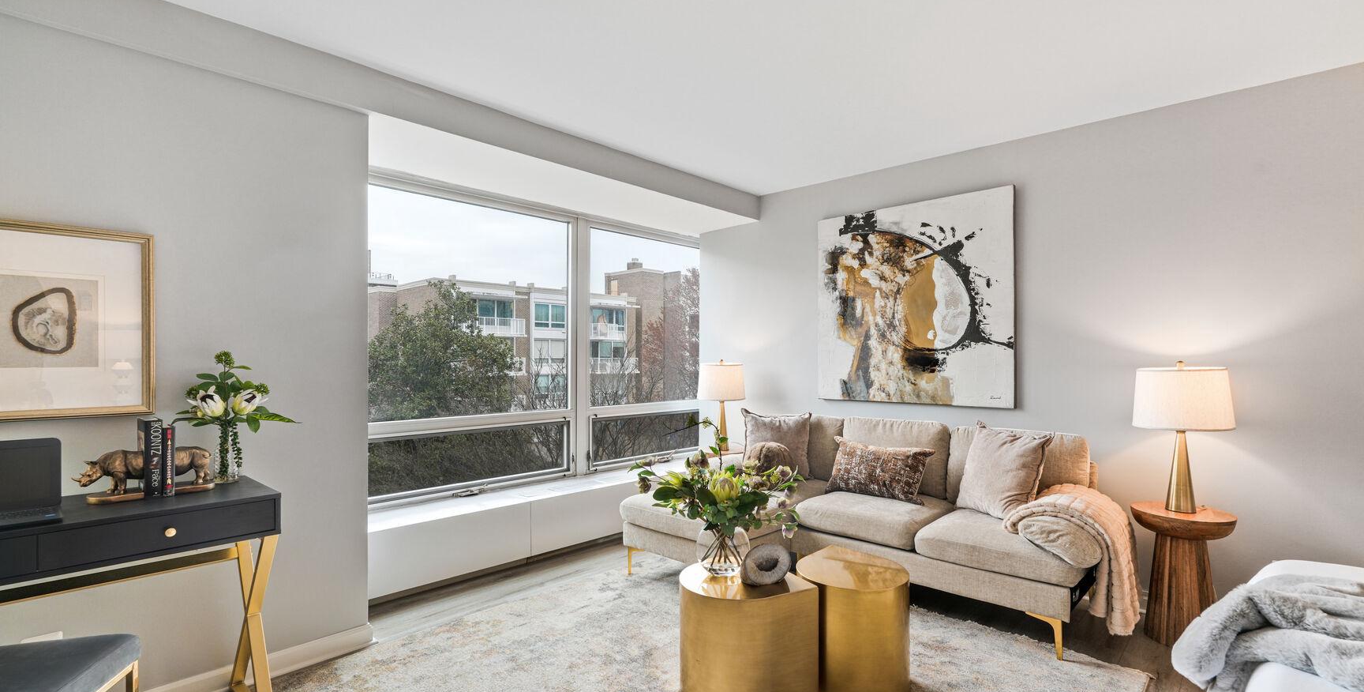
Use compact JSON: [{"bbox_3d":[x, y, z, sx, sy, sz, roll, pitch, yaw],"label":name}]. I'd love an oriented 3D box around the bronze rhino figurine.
[{"bbox_3d":[-1.704,0.399,1.936,0.105,0.145,0.345,-1,-1,43],"label":"bronze rhino figurine"}]

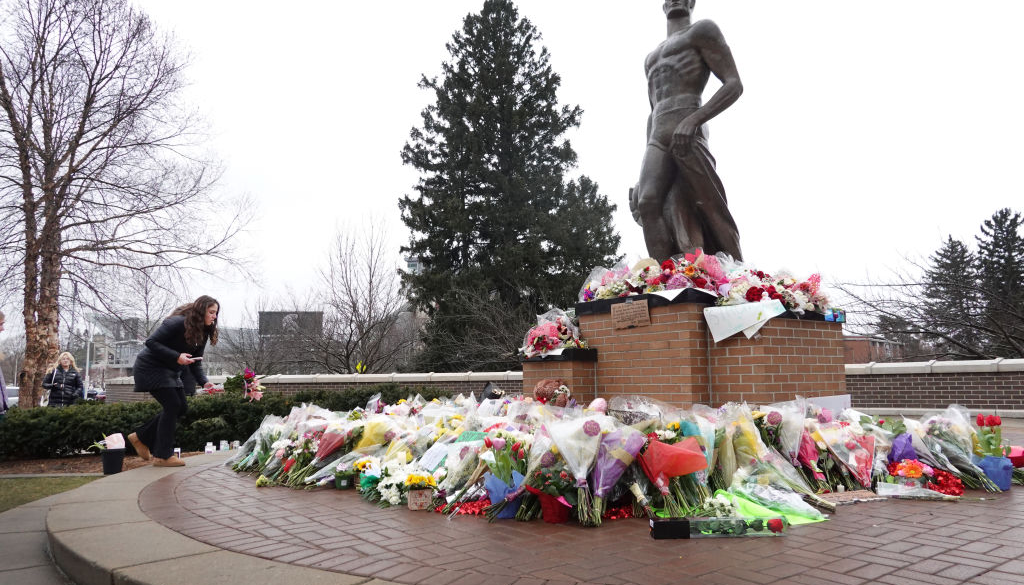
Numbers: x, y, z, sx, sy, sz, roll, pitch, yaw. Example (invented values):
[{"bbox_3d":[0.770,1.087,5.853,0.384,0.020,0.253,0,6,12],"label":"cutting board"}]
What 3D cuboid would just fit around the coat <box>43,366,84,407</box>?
[{"bbox_3d":[-6.217,1.347,10.215,0.560,0.660,0.340,4,-8,-32],"label":"coat"}]

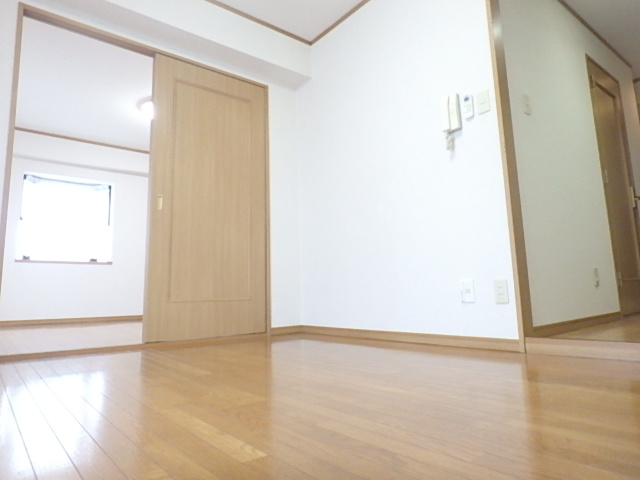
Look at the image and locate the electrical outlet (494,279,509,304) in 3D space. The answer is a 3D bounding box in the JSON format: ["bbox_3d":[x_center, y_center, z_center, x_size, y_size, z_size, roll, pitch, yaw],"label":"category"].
[{"bbox_3d":[0.922,0.265,2.163,0.012,0.120,0.070,5,-10,-39],"label":"electrical outlet"}]

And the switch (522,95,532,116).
[{"bbox_3d":[1.191,-0.774,2.436,0.072,0.120,0.012,5,-10,-39],"label":"switch"}]

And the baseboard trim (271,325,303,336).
[{"bbox_3d":[-0.262,0.719,3.390,0.300,0.060,0.015,5,-10,-39],"label":"baseboard trim"}]

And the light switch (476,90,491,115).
[{"bbox_3d":[0.888,-0.746,2.308,0.012,0.120,0.072,5,-10,-39],"label":"light switch"}]

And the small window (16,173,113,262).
[{"bbox_3d":[-3.251,-0.243,5.503,1.059,1.103,0.120,5,-10,-39],"label":"small window"}]

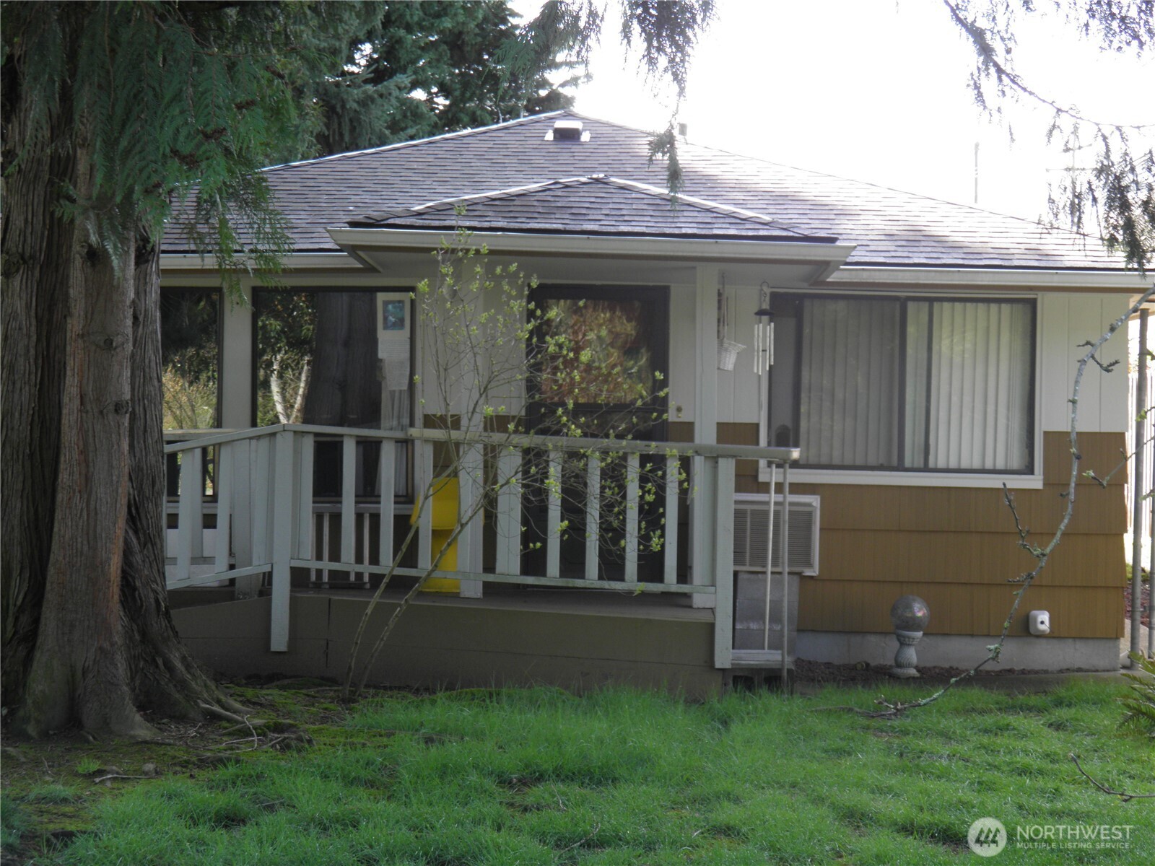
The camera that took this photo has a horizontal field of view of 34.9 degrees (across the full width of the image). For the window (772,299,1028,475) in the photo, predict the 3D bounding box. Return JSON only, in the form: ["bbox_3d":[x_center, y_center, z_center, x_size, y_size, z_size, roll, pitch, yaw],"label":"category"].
[{"bbox_3d":[2.183,-0.334,12.350,1.804,1.172,0.100,1,0,1],"label":"window"}]

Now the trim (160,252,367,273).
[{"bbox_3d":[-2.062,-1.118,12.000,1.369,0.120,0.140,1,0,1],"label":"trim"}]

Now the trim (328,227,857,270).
[{"bbox_3d":[0.090,-1.122,11.050,3.175,0.130,0.150,1,0,1],"label":"trim"}]

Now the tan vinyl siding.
[{"bbox_3d":[2.283,0.664,12.330,2.807,1.401,0.100,1,0,1],"label":"tan vinyl siding"}]

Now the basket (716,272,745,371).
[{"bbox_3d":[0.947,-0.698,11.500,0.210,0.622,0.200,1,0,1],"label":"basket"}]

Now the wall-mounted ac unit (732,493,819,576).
[{"bbox_3d":[1.299,0.672,12.150,0.640,0.541,0.380,1,0,1],"label":"wall-mounted ac unit"}]

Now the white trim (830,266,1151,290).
[{"bbox_3d":[2.688,-1.014,11.950,2.115,0.120,0.140,1,0,1],"label":"white trim"}]

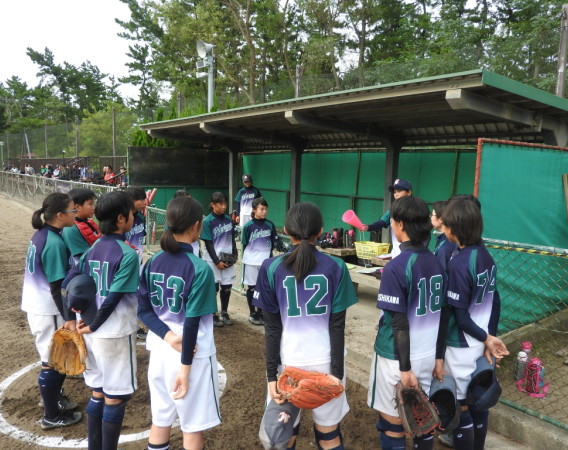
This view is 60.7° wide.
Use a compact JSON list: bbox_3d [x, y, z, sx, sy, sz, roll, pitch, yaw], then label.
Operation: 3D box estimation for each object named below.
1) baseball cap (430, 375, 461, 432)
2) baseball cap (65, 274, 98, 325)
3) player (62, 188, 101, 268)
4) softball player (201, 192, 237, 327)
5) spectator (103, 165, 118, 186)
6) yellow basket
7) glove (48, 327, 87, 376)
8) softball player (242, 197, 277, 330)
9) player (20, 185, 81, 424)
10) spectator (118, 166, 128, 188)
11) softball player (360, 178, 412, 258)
[{"bbox_3d":[0.804,0.894,2.430,0.170,0.265,0.140,-7,-3,27],"label":"baseball cap"},{"bbox_3d":[-1.052,0.387,2.520,0.170,0.255,0.140,-10,-7,11],"label":"baseball cap"},{"bbox_3d":[-1.582,0.468,3.718,0.380,1.470,0.480,0,7,-4],"label":"player"},{"bbox_3d":[-0.694,0.348,5.105,0.410,1.380,0.300,-4,8,-30],"label":"softball player"},{"bbox_3d":[-5.693,-1.309,16.078,0.500,1.250,0.700,4,8,24],"label":"spectator"},{"bbox_3d":[0.925,0.268,5.100,0.210,0.155,0.340,-5,9,-36],"label":"yellow basket"},{"bbox_3d":[-1.169,0.683,2.620,0.205,0.260,0.130,-5,3,-6],"label":"glove"},{"bbox_3d":[-0.245,0.365,5.121,0.430,1.350,0.300,-2,8,-21],"label":"softball player"},{"bbox_3d":[-1.517,0.538,3.131,0.370,1.480,0.410,-4,9,-34],"label":"player"},{"bbox_3d":[-5.281,-1.309,16.078,0.500,1.250,0.700,2,7,14],"label":"spectator"},{"bbox_3d":[1.234,0.208,5.541,0.600,1.450,0.480,7,9,40],"label":"softball player"}]

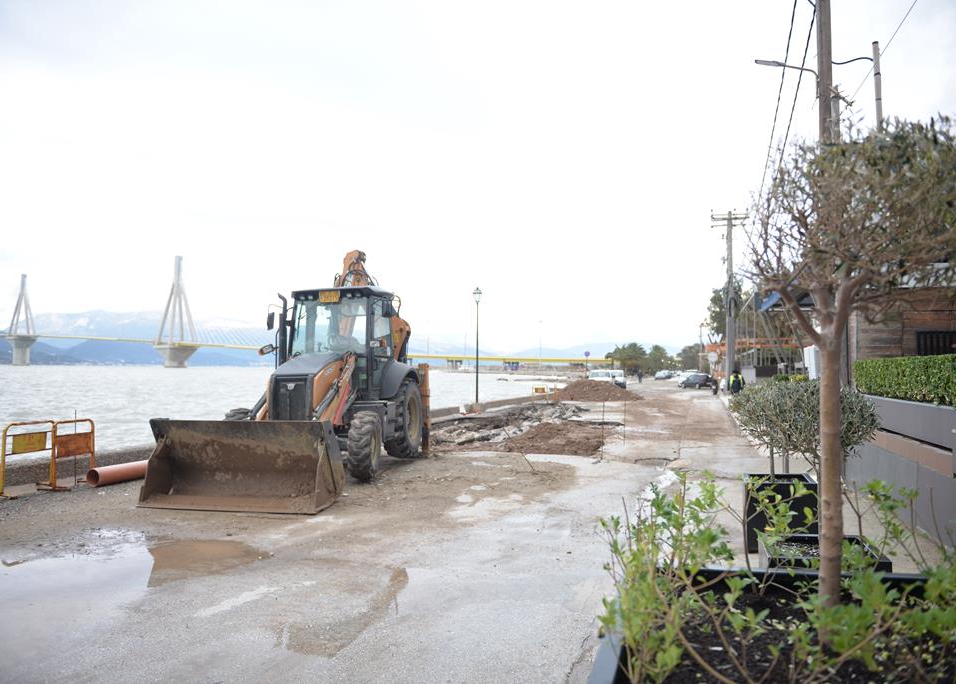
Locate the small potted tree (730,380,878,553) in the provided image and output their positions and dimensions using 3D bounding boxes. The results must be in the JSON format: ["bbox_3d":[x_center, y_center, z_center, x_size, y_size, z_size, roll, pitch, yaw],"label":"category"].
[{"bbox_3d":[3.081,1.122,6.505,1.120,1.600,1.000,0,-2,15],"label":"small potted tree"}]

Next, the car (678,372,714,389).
[{"bbox_3d":[20.568,3.701,64.000,1.720,1.460,4.050,1,-2,-18],"label":"car"}]

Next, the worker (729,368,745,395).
[{"bbox_3d":[9.454,1.849,24.967,0.580,1.760,0.420,0,-2,18],"label":"worker"}]

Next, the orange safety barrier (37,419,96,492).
[{"bbox_3d":[-5.613,1.543,9.540,0.520,0.930,0.740,0,-2,13],"label":"orange safety barrier"}]

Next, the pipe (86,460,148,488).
[{"bbox_3d":[-4.772,1.922,10.576,0.255,0.255,2.500,0,-2,24],"label":"pipe"}]

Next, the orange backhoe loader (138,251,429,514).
[{"bbox_3d":[-2.511,0.153,10.948,2.320,3.900,5.750,0,-2,8],"label":"orange backhoe loader"}]

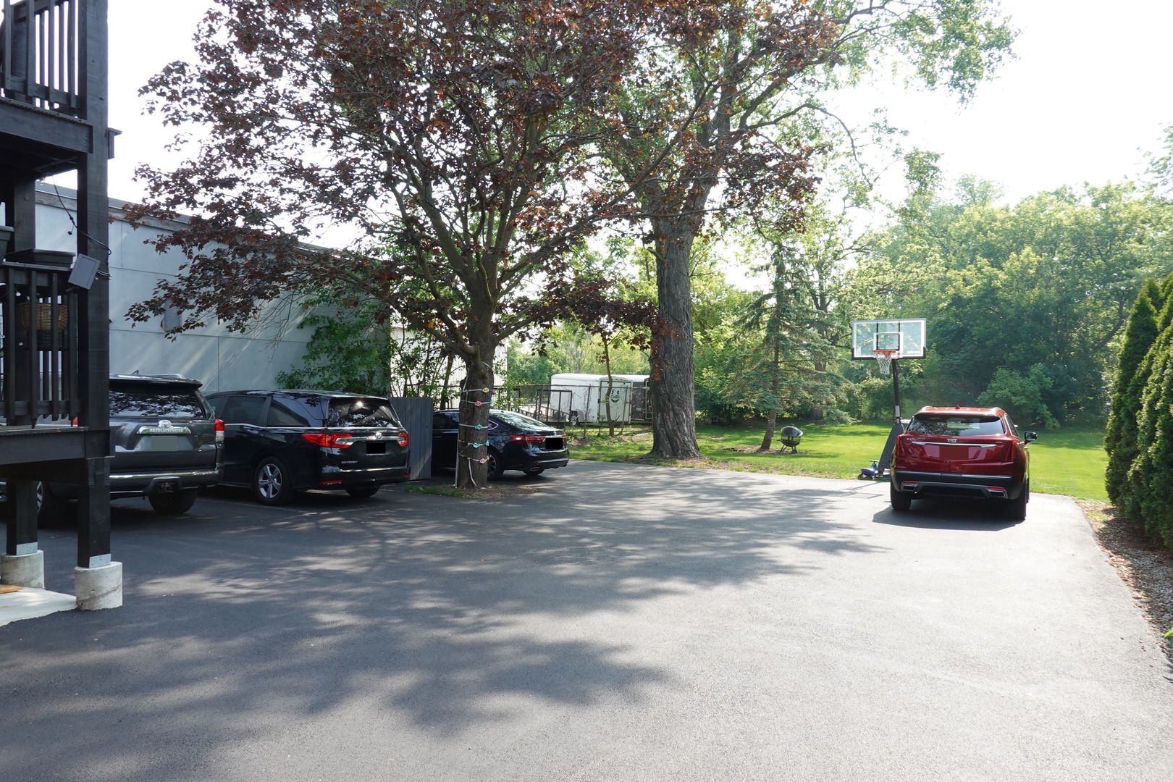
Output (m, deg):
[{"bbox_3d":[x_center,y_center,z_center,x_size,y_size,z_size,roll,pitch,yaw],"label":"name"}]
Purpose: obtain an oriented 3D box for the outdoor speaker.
[{"bbox_3d":[-3.490,-0.828,5.441,0.140,0.207,0.060,21,-8,-34],"label":"outdoor speaker"}]

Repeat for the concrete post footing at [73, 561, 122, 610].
[{"bbox_3d":[-3.479,1.385,5.580,0.292,0.285,0.292,0,-1,30],"label":"concrete post footing"}]

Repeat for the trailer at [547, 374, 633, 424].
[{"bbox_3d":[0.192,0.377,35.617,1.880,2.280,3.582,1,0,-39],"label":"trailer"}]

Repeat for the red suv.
[{"bbox_3d":[6.633,1.185,13.684,1.930,1.680,4.810,0,-2,30],"label":"red suv"}]

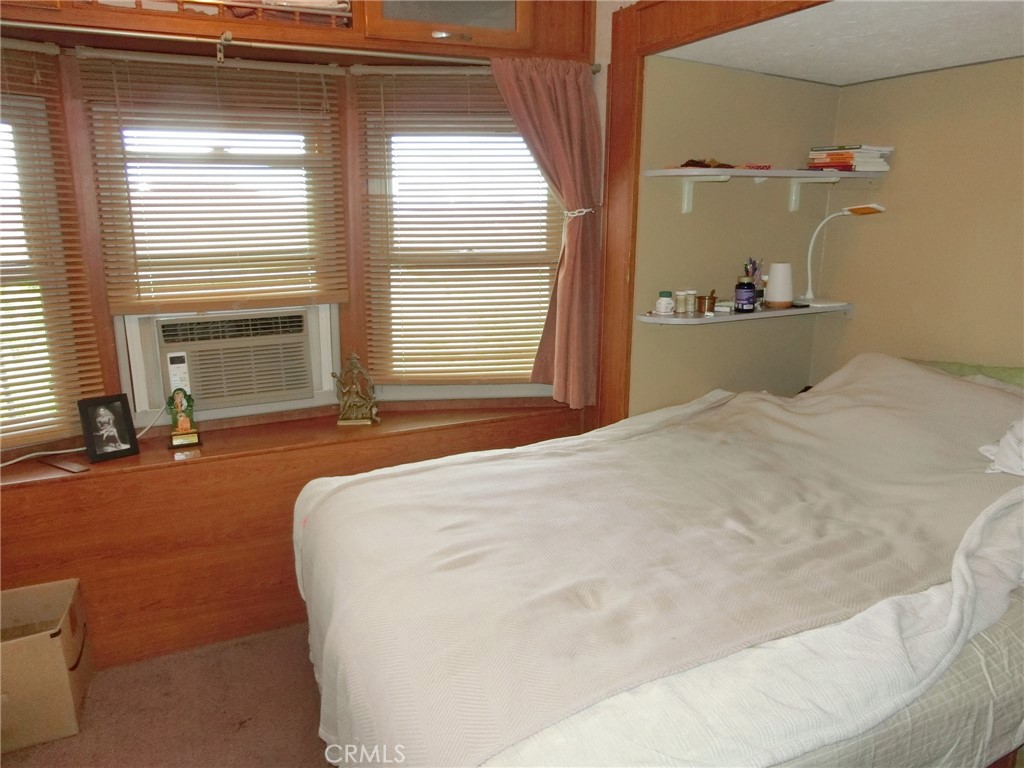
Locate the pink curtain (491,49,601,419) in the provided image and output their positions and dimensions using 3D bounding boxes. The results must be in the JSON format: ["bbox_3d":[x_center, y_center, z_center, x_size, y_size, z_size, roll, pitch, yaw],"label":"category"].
[{"bbox_3d":[0.110,-0.452,2.465,0.374,1.142,0.120,-7,15,-24],"label":"pink curtain"}]

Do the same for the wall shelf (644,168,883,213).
[{"bbox_3d":[0.816,-0.620,2.385,0.809,0.131,0.197,-7,15,-24],"label":"wall shelf"}]

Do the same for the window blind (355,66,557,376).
[{"bbox_3d":[-0.134,-0.511,2.544,0.755,1.047,0.045,-1,14,-5],"label":"window blind"}]

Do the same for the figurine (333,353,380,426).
[{"bbox_3d":[-0.532,0.017,2.531,0.150,0.238,0.071,-1,14,-2],"label":"figurine"}]

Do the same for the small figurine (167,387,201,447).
[{"bbox_3d":[-1.032,0.100,2.320,0.092,0.181,0.059,-4,15,-16],"label":"small figurine"}]

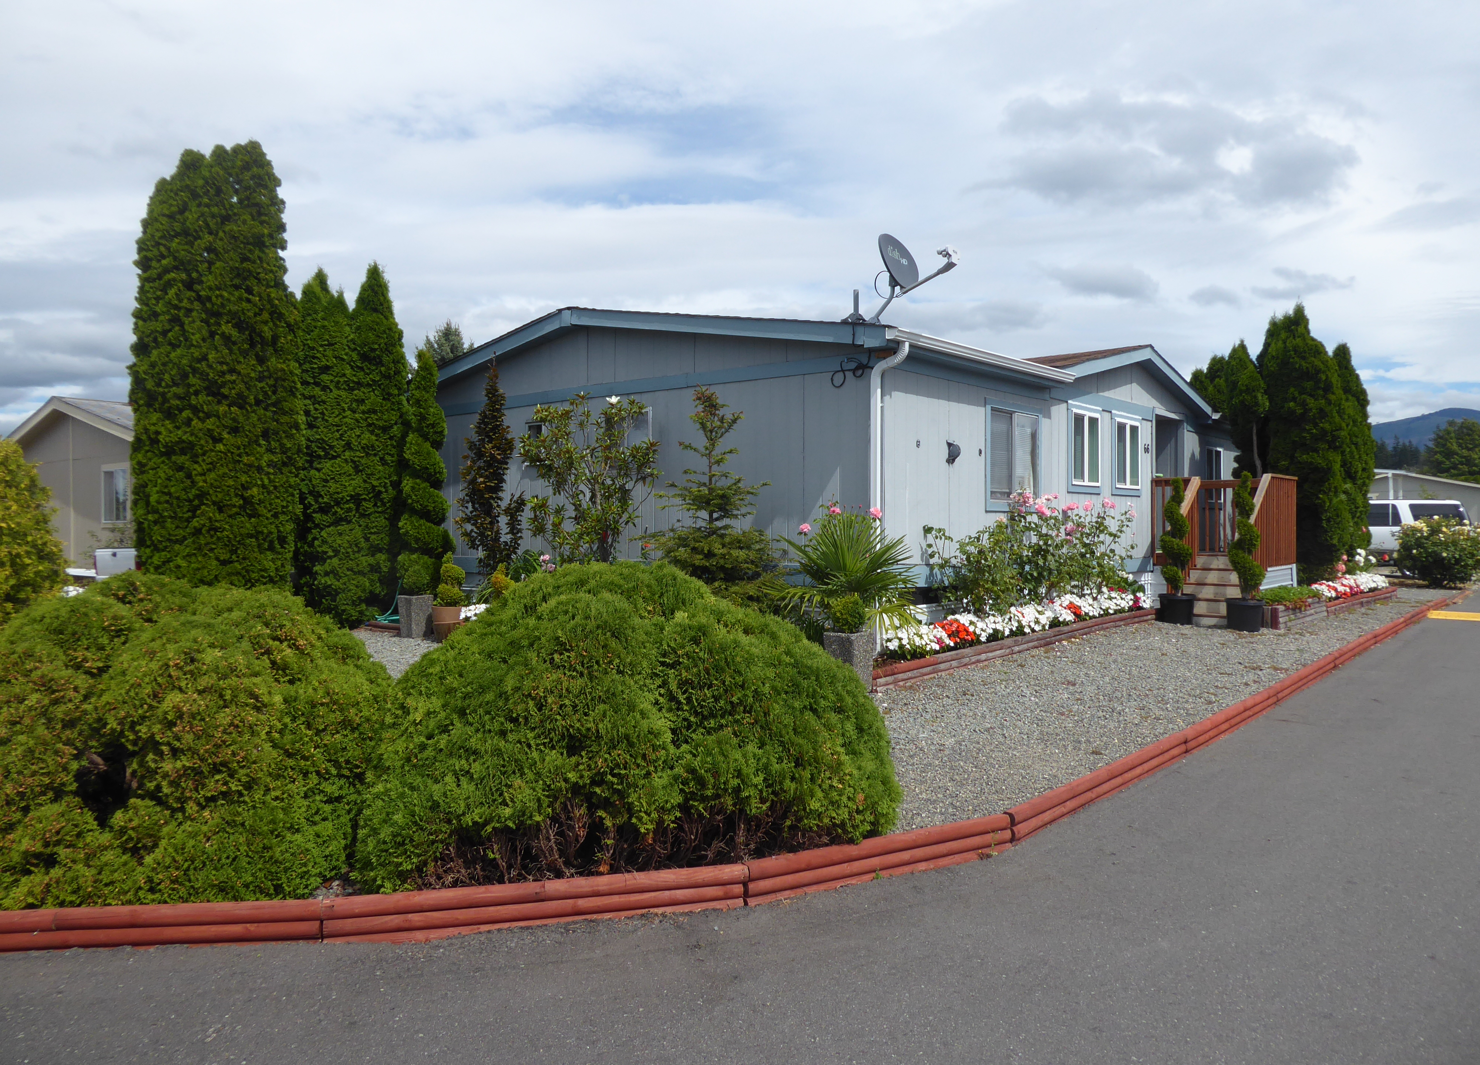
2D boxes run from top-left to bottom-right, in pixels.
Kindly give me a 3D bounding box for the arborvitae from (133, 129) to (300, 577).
[{"bbox_3d":[-6.380,-1.685,12.500,2.000,5.950,2.000,0,0,-24],"label":"arborvitae"}]

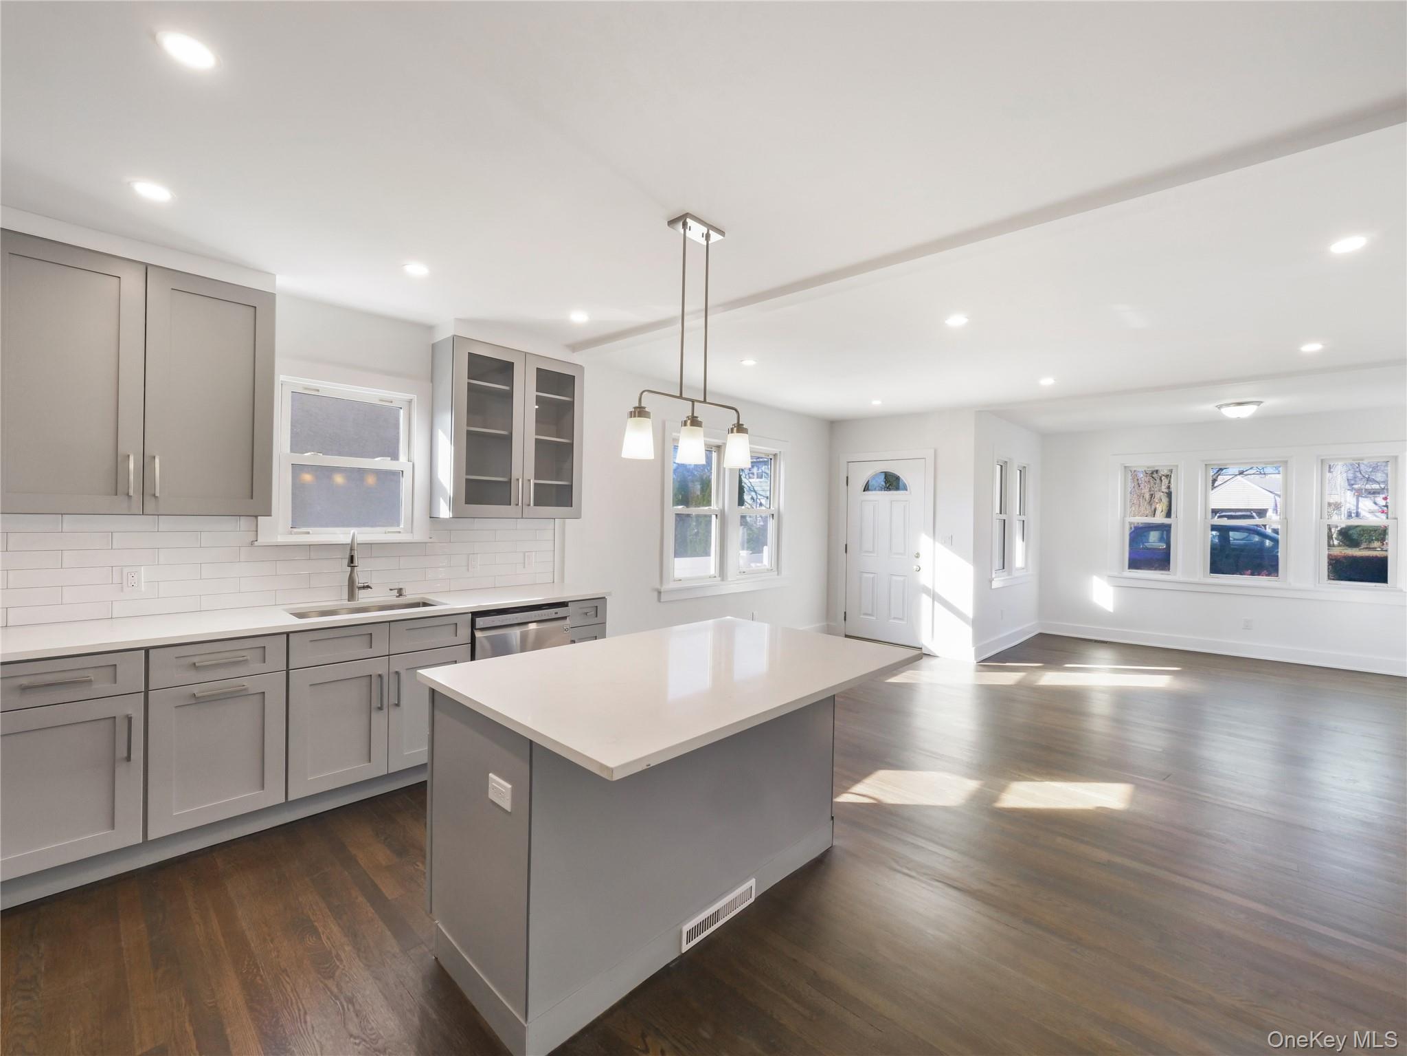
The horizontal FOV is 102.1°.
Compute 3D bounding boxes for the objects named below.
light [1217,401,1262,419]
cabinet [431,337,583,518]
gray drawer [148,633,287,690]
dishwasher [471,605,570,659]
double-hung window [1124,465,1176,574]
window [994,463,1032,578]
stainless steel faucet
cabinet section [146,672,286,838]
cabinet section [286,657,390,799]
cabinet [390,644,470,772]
[{"bbox_3d":[5.083,-1.108,5.399,0.320,0.130,0.320,1,1,44],"label":"light"},{"bbox_3d":[-1.282,-0.600,3.808,0.335,1.080,0.910,1,1,44],"label":"cabinet"},{"bbox_3d":[-2.164,0.545,2.525,0.500,0.163,0.437,1,1,44],"label":"gray drawer"},{"bbox_3d":[-1.257,0.890,3.541,0.610,0.850,0.610,1,1,44],"label":"dishwasher"},{"bbox_3d":[5.249,-0.099,6.691,0.490,1.270,0.100,1,1,44],"label":"double-hung window"},{"bbox_3d":[3.583,-0.113,6.615,0.110,1.280,1.450,1,1,44],"label":"window"},{"bbox_3d":[-1.887,0.215,3.128,0.130,0.405,0.230,0,1,-35],"label":"stainless steel faucet"},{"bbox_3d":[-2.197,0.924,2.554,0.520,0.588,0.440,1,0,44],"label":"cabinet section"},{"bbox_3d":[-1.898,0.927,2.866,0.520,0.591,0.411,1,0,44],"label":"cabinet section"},{"bbox_3d":[-1.628,0.923,3.178,0.600,0.590,0.410,1,1,44],"label":"cabinet"}]

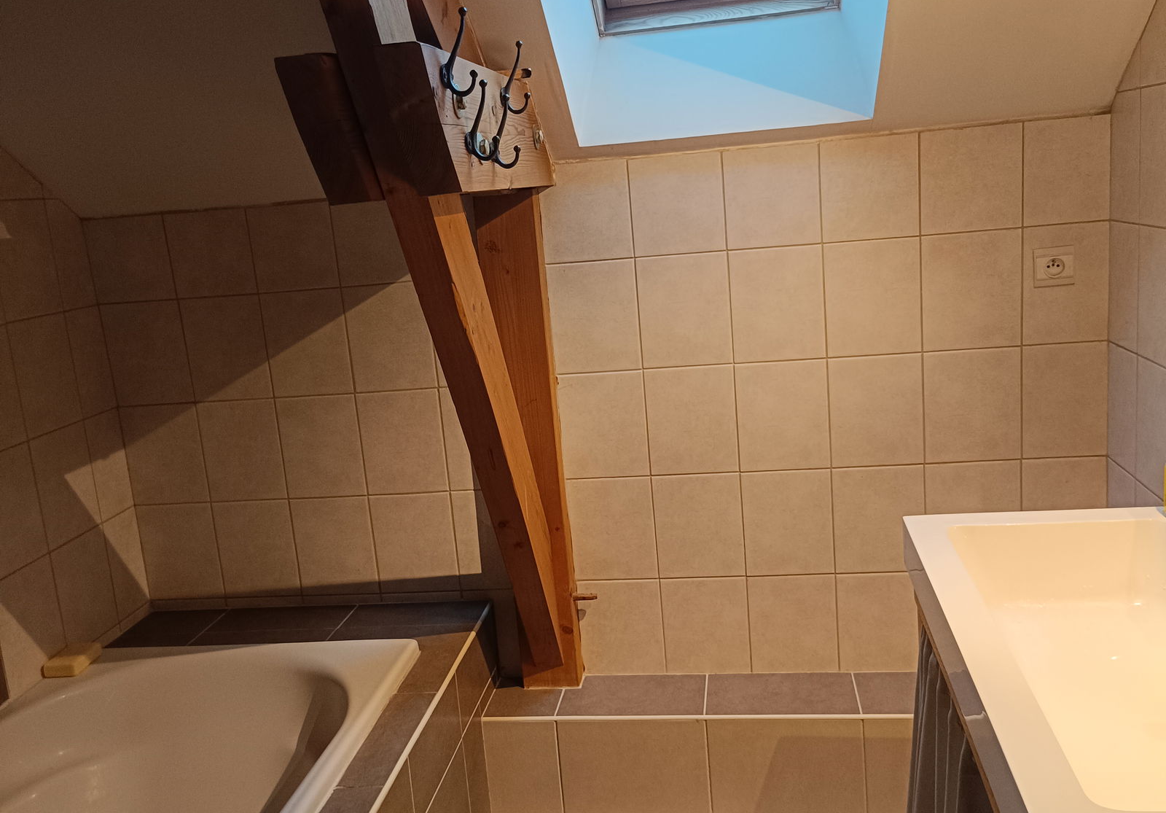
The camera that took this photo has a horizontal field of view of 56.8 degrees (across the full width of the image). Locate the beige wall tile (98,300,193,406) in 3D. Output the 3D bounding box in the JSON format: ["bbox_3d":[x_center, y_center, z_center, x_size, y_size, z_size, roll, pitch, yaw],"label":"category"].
[{"bbox_3d":[-1.046,-0.127,2.597,0.201,0.247,0.010,-3,11,9],"label":"beige wall tile"}]

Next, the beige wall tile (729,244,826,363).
[{"bbox_3d":[0.427,-0.224,2.361,0.200,0.247,0.010,-3,11,9],"label":"beige wall tile"}]

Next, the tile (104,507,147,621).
[{"bbox_3d":[-1.118,0.383,2.635,0.010,0.247,0.144,-3,11,8],"label":"tile"}]

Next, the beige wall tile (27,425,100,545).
[{"bbox_3d":[-1.167,0.175,2.429,0.010,0.248,0.200,-3,12,9],"label":"beige wall tile"}]

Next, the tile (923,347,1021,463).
[{"bbox_3d":[0.846,-0.001,2.341,0.200,0.247,0.010,-3,11,9],"label":"tile"}]

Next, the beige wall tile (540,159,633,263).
[{"bbox_3d":[0.006,-0.423,2.362,0.199,0.205,0.010,-3,12,9],"label":"beige wall tile"}]

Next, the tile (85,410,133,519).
[{"bbox_3d":[-1.141,0.140,2.588,0.010,0.247,0.145,-3,11,8],"label":"tile"}]

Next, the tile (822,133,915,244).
[{"bbox_3d":[0.603,-0.456,2.268,0.199,0.207,0.010,-3,12,9],"label":"tile"}]

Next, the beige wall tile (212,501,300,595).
[{"bbox_3d":[-0.803,0.351,2.664,0.200,0.247,0.010,-3,11,9],"label":"beige wall tile"}]

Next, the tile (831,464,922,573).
[{"bbox_3d":[0.668,0.254,2.422,0.200,0.247,0.010,-3,11,9],"label":"tile"}]

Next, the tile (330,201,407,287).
[{"bbox_3d":[-0.463,-0.377,2.464,0.200,0.190,0.010,-3,12,9],"label":"tile"}]

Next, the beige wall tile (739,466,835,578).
[{"bbox_3d":[0.470,0.265,2.459,0.200,0.247,0.010,-3,11,9],"label":"beige wall tile"}]

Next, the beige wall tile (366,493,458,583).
[{"bbox_3d":[-0.403,0.329,2.597,0.200,0.247,0.010,-3,11,9],"label":"beige wall tile"}]

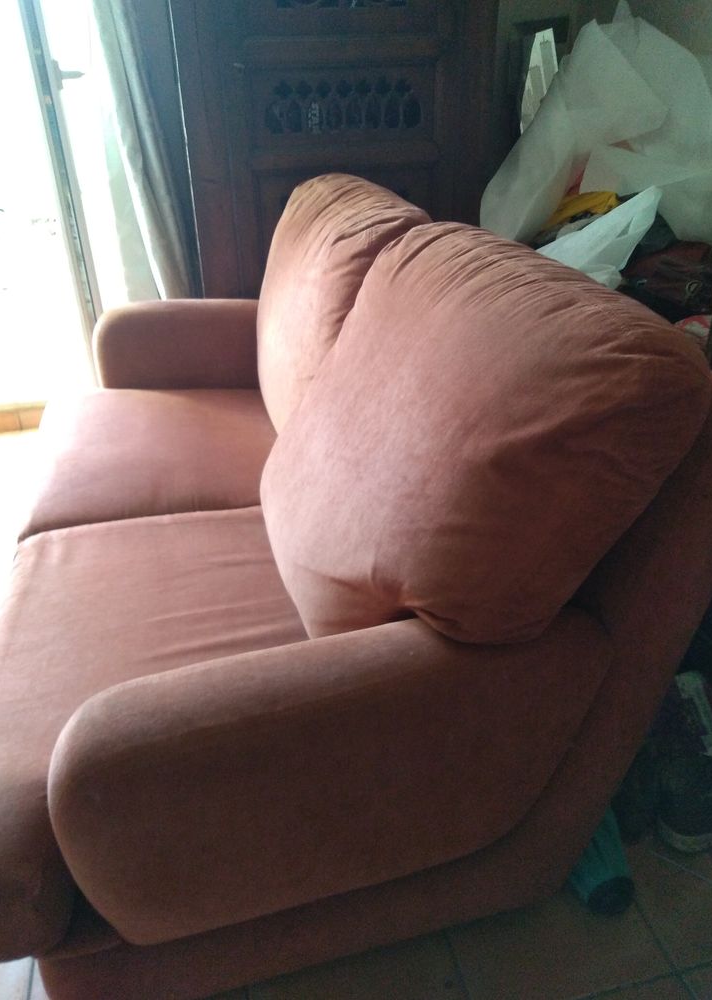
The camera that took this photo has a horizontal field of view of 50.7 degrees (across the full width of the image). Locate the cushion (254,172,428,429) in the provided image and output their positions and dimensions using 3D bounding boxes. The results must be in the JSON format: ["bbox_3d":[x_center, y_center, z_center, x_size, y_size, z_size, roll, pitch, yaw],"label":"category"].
[{"bbox_3d":[-0.052,-0.418,1.728,0.270,0.590,0.660,9,26,-22],"label":"cushion"}]

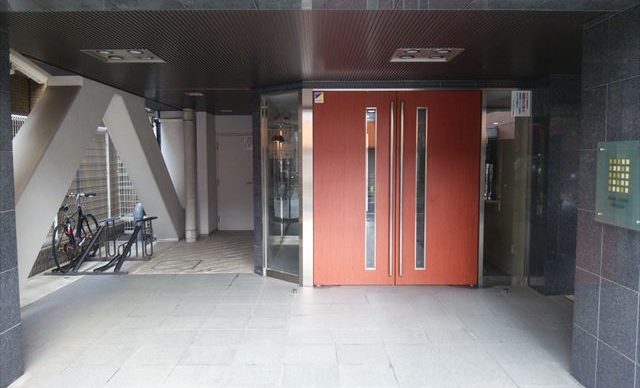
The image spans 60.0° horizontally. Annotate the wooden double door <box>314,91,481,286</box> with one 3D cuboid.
[{"bbox_3d":[0.922,-0.055,6.678,1.994,2.342,0.160,0,4,-1],"label":"wooden double door"}]

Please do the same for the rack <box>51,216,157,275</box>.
[{"bbox_3d":[-3.107,0.727,8.153,1.060,0.580,1.570,0,4,-1],"label":"rack"}]

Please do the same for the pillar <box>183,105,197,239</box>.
[{"bbox_3d":[-2.401,-0.352,10.212,0.220,2.460,0.220,0,4,-1],"label":"pillar"}]

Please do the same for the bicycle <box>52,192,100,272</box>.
[{"bbox_3d":[-3.435,0.519,7.960,0.540,1.020,1.680,0,4,-1],"label":"bicycle"}]

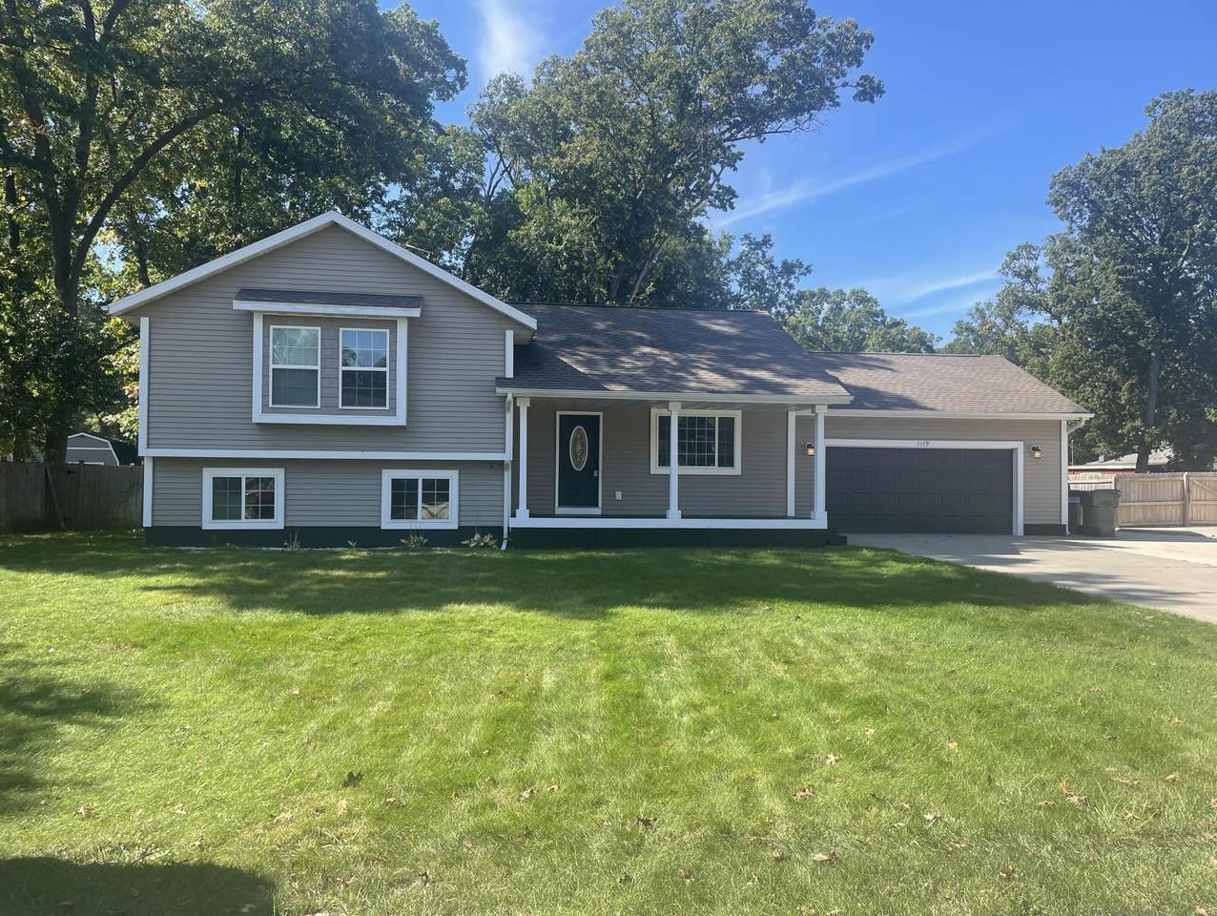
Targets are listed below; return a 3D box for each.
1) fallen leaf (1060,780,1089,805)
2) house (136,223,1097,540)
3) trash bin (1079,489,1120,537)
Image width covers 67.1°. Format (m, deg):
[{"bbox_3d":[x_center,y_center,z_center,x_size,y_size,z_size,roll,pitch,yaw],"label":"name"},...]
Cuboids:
[{"bbox_3d":[2.173,1.563,4.276,0.130,0.060,0.110,1,-1,0],"label":"fallen leaf"},{"bbox_3d":[0.807,-1.305,22.688,21.390,6.371,9.576,1,-1,-8],"label":"house"},{"bbox_3d":[11.873,1.337,22.264,0.640,1.120,0.720,1,-1,-8],"label":"trash bin"}]

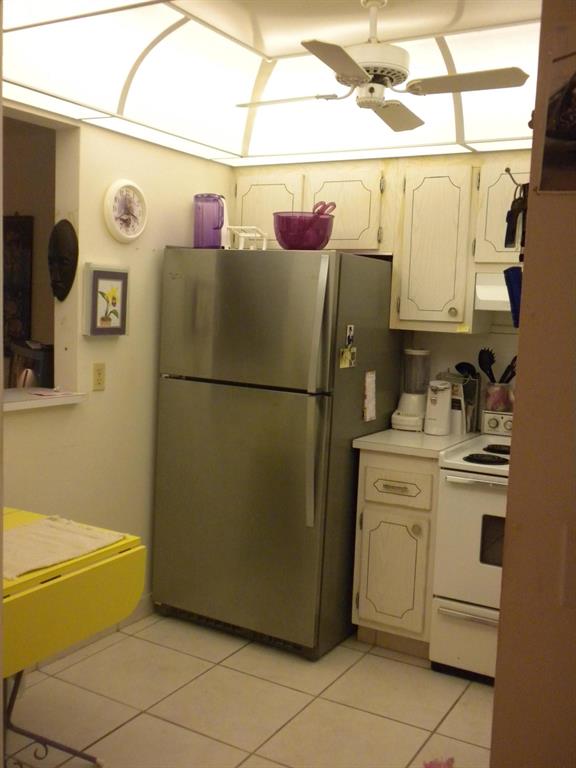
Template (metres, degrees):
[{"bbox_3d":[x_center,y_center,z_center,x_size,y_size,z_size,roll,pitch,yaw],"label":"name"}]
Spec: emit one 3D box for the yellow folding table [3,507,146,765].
[{"bbox_3d":[-1.008,0.856,2.380,0.720,0.740,0.970,6,8,30],"label":"yellow folding table"}]

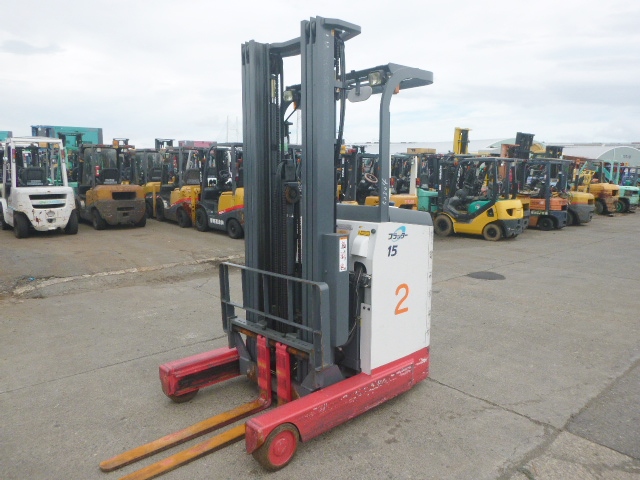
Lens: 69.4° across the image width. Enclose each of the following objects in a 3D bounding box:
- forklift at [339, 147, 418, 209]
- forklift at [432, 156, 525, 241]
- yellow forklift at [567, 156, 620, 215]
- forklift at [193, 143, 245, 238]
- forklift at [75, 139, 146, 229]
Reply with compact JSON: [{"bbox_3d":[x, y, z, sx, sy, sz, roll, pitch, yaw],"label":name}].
[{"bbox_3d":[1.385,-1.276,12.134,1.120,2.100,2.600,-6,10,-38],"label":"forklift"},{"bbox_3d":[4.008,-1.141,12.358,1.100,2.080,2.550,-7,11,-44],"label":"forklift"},{"bbox_3d":[11.401,-2.410,20.713,1.450,2.300,3.400,-6,10,-39],"label":"yellow forklift"},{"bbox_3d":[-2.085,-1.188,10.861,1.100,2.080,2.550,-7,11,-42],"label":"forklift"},{"bbox_3d":[-5.492,-1.467,12.081,1.260,2.150,3.000,-4,9,-31],"label":"forklift"}]

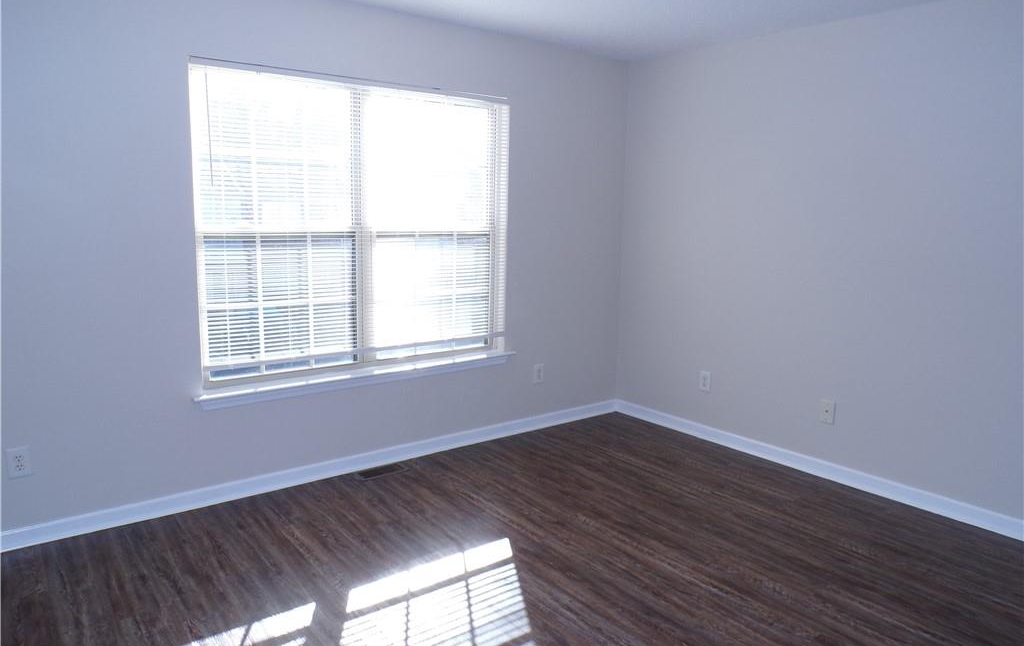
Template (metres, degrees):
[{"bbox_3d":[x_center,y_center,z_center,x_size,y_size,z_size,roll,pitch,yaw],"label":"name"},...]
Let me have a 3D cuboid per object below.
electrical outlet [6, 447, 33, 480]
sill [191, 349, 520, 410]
[{"bbox_3d":[-2.029,0.577,2.925,0.074,0.119,0.010,-6,12,-38],"label":"electrical outlet"},{"bbox_3d":[-0.757,0.291,3.935,1.920,0.076,0.115,-6,12,-38],"label":"sill"}]

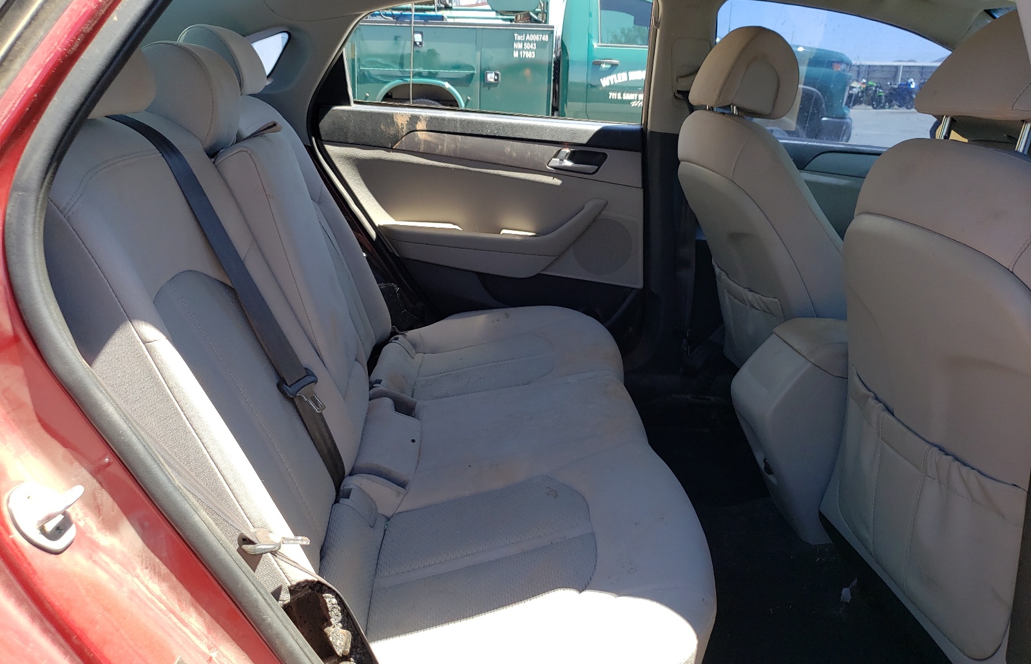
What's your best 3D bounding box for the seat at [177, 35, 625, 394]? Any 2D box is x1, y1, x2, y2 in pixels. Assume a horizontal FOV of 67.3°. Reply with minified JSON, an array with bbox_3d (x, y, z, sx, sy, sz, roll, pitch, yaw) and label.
[{"bbox_3d":[-0.216,-0.198,1.759,0.950,0.910,0.510,1,20,-3],"label":"seat"}]

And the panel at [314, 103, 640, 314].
[{"bbox_3d":[-0.083,-0.266,2.082,0.870,0.640,0.120,1,20,-3],"label":"panel"}]

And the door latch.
[{"bbox_3d":[-0.382,0.151,0.630,0.035,0.062,0.043,-23,19,5],"label":"door latch"}]

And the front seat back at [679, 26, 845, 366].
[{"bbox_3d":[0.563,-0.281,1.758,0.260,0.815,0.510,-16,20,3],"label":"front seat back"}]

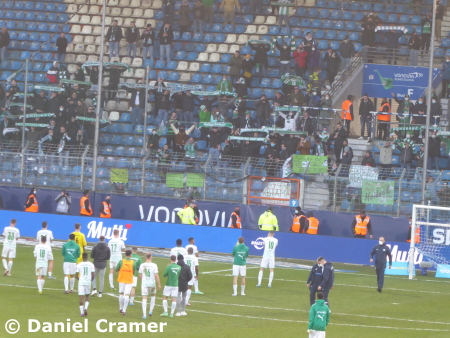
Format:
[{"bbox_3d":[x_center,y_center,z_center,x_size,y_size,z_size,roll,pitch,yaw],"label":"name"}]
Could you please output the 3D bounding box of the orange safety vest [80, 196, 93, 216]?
[{"bbox_3d":[-5.130,1.371,154.722,0.340,0.700,0.500,2,3,-22],"label":"orange safety vest"}]

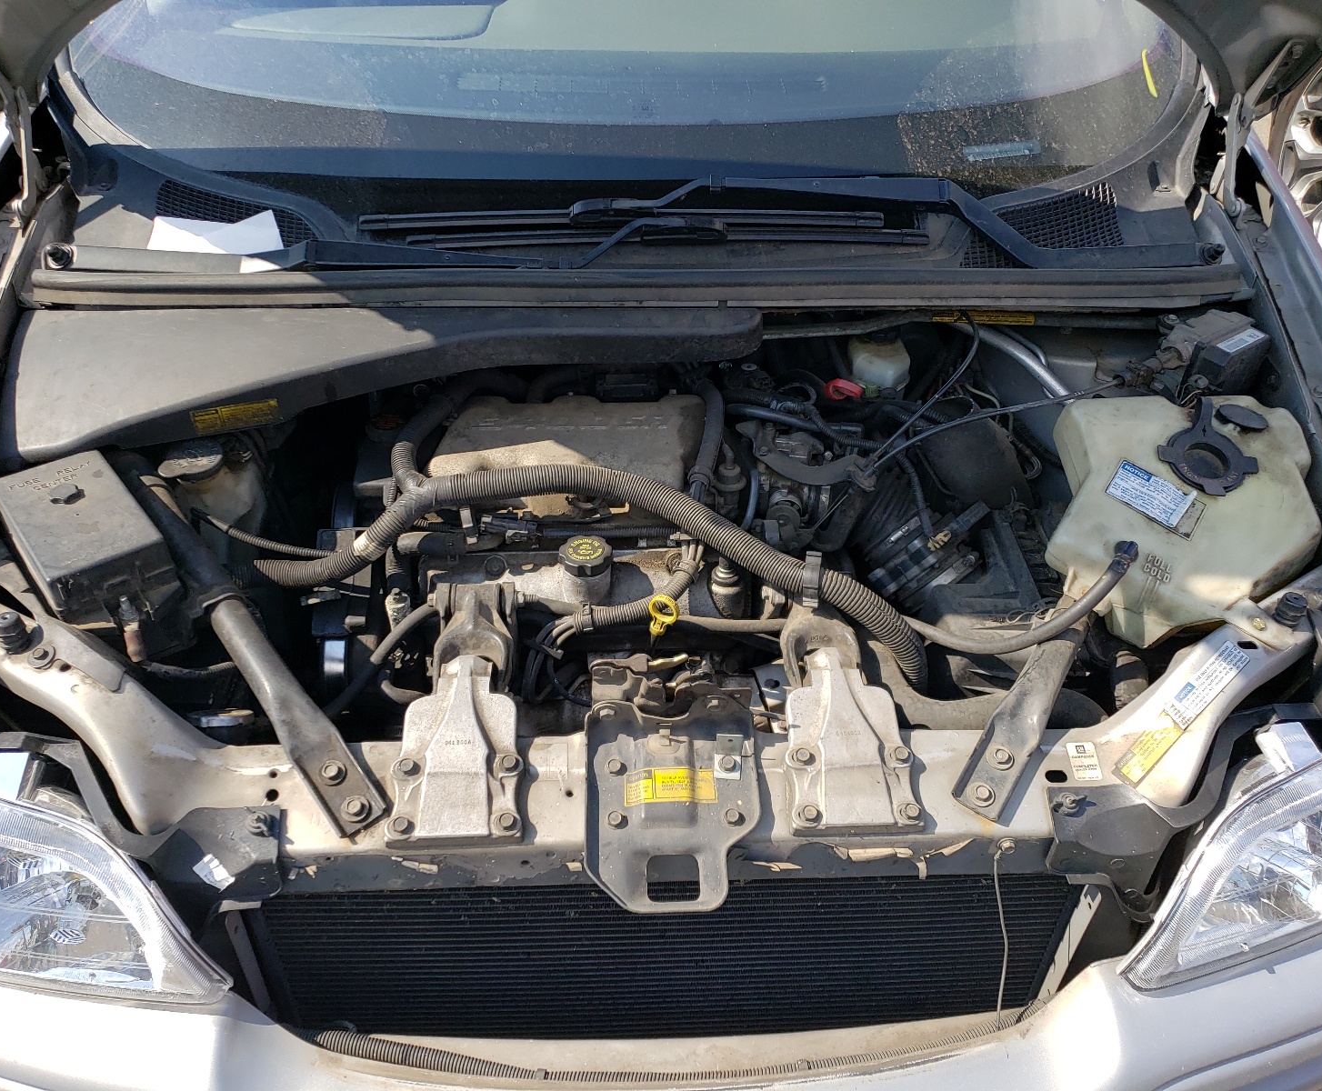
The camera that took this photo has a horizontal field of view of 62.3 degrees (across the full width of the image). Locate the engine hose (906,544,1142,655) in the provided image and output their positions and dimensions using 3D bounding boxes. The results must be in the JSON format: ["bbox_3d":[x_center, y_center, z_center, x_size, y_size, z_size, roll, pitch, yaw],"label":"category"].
[{"bbox_3d":[0.357,0.052,1.086,0.225,0.085,0.075,0,41,0],"label":"engine hose"}]

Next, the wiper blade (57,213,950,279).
[{"bbox_3d":[-0.186,-0.338,1.241,0.985,0.045,0.070,-1,40,-2],"label":"wiper blade"}]

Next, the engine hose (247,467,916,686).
[{"bbox_3d":[-0.080,0.019,1.062,0.670,0.150,0.145,5,40,4],"label":"engine hose"}]

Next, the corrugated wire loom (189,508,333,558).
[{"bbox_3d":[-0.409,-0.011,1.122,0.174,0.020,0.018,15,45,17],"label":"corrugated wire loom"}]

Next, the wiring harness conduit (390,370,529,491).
[{"bbox_3d":[-0.225,-0.127,1.213,0.125,0.050,0.220,0,41,0],"label":"wiring harness conduit"}]

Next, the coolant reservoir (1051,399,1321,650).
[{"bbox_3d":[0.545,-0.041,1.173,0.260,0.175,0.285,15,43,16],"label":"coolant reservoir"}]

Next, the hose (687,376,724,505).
[{"bbox_3d":[0.051,-0.115,1.200,0.038,0.042,0.190,4,44,4],"label":"hose"}]

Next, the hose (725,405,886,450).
[{"bbox_3d":[0.154,-0.126,1.188,0.165,0.030,0.035,7,40,7],"label":"hose"}]

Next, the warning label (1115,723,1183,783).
[{"bbox_3d":[0.436,0.184,0.977,0.084,0.003,0.025,-32,50,-24],"label":"warning label"}]

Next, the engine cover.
[{"bbox_3d":[-0.095,-0.098,1.167,0.280,0.075,0.155,-1,40,-2],"label":"engine cover"}]

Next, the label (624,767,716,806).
[{"bbox_3d":[0.009,0.208,0.943,0.079,0.008,0.038,-1,48,-3],"label":"label"}]

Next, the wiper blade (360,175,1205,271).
[{"bbox_3d":[0.144,-0.377,1.275,0.965,0.050,0.105,-1,59,-2],"label":"wiper blade"}]

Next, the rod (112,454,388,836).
[{"bbox_3d":[-0.435,0.069,1.094,0.055,0.052,0.602,-27,52,-28],"label":"rod"}]

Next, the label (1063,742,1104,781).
[{"bbox_3d":[0.371,0.189,0.956,0.025,0.002,0.037,3,47,1],"label":"label"}]

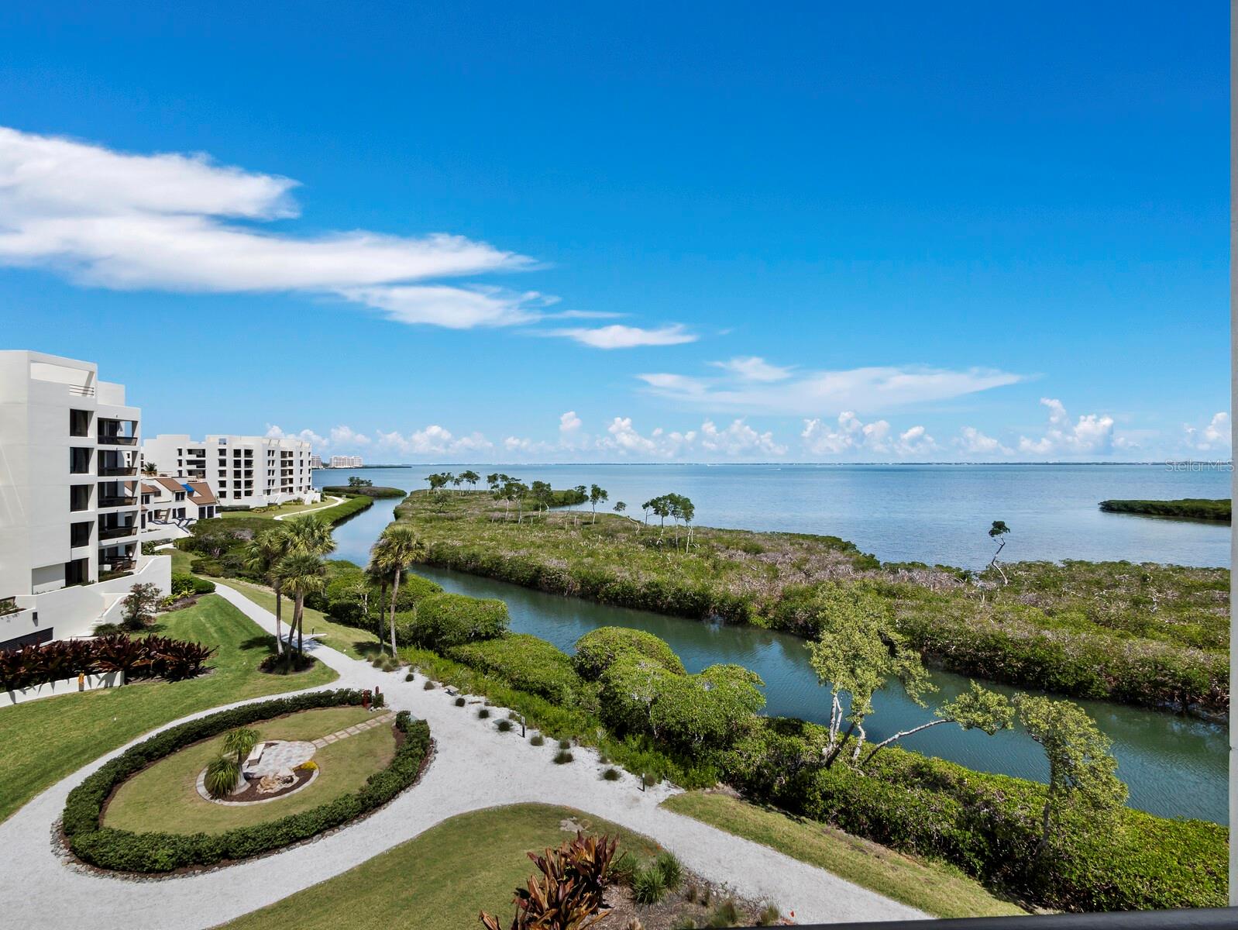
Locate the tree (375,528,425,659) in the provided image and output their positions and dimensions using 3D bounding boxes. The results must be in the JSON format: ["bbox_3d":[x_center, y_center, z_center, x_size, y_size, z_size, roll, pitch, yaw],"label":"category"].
[{"bbox_3d":[-15.030,8.590,34.300,3.380,9.100,3.500,0,0,0],"label":"tree"}]

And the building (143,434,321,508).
[{"bbox_3d":[-118.500,2.400,160.500,33.000,21.800,42.000,0,0,0],"label":"building"}]

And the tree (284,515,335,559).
[{"bbox_3d":[-21.040,8.240,34.000,3.410,9.910,3.500,0,0,0],"label":"tree"}]

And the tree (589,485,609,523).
[{"bbox_3d":[-4.540,8.860,112.000,4.540,9.080,4.500,0,0,0],"label":"tree"}]

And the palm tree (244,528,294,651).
[{"bbox_3d":[-23.860,8.660,34.100,3.420,8.890,3.500,0,0,0],"label":"palm tree"}]

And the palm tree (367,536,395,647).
[{"bbox_3d":[-16.220,9.090,35.000,2.910,8.180,3.000,0,0,0],"label":"palm tree"}]

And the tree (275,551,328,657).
[{"bbox_3d":[-21.630,9.550,34.000,3.680,7.290,3.700,0,0,0],"label":"tree"}]

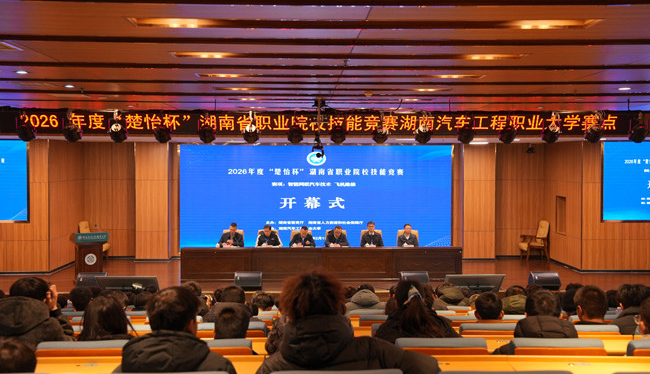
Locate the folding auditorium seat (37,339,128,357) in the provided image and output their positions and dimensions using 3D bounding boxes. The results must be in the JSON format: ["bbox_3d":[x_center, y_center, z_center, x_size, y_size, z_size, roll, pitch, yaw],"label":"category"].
[{"bbox_3d":[-1.170,1.202,4.176,0.520,0.950,0.620,0,2,-1],"label":"folding auditorium seat"}]

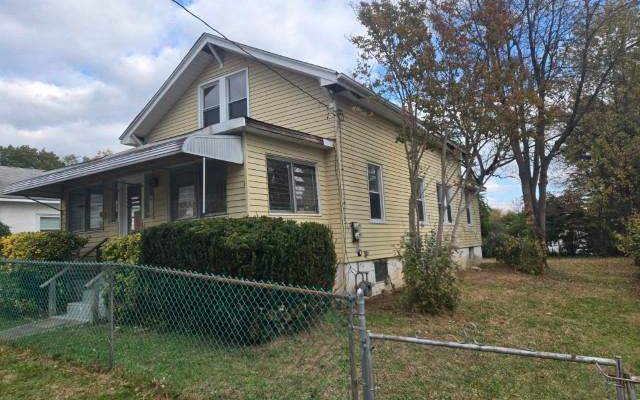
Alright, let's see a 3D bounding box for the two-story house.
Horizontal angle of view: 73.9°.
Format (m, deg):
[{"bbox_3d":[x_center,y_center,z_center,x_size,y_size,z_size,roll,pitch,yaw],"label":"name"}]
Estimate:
[{"bbox_3d":[0.016,-0.755,16.062,8.200,7.050,17.900,-7,-7,33],"label":"two-story house"}]

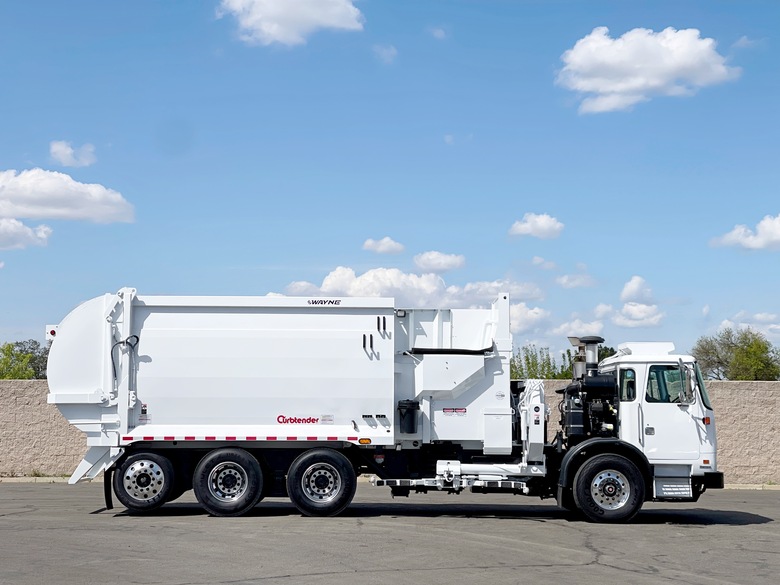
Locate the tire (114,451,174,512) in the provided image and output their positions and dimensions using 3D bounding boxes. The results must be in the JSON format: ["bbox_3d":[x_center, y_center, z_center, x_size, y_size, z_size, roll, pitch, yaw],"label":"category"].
[{"bbox_3d":[-3.687,2.841,21.640,0.920,0.920,0.260,1,-5,-4],"label":"tire"}]

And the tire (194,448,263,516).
[{"bbox_3d":[-2.434,2.859,21.760,1.045,1.045,0.280,1,-5,-4],"label":"tire"}]

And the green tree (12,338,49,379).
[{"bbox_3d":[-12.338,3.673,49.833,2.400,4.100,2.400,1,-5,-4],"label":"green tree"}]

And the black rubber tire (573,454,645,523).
[{"bbox_3d":[3.376,3.014,22.150,1.060,1.060,0.300,1,-5,-4],"label":"black rubber tire"}]

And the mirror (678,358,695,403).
[{"bbox_3d":[4.523,1.358,22.000,0.200,0.700,0.240,1,-5,-4],"label":"mirror"}]

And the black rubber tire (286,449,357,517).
[{"bbox_3d":[-1.036,2.877,21.870,1.045,1.045,0.280,1,-5,-4],"label":"black rubber tire"}]

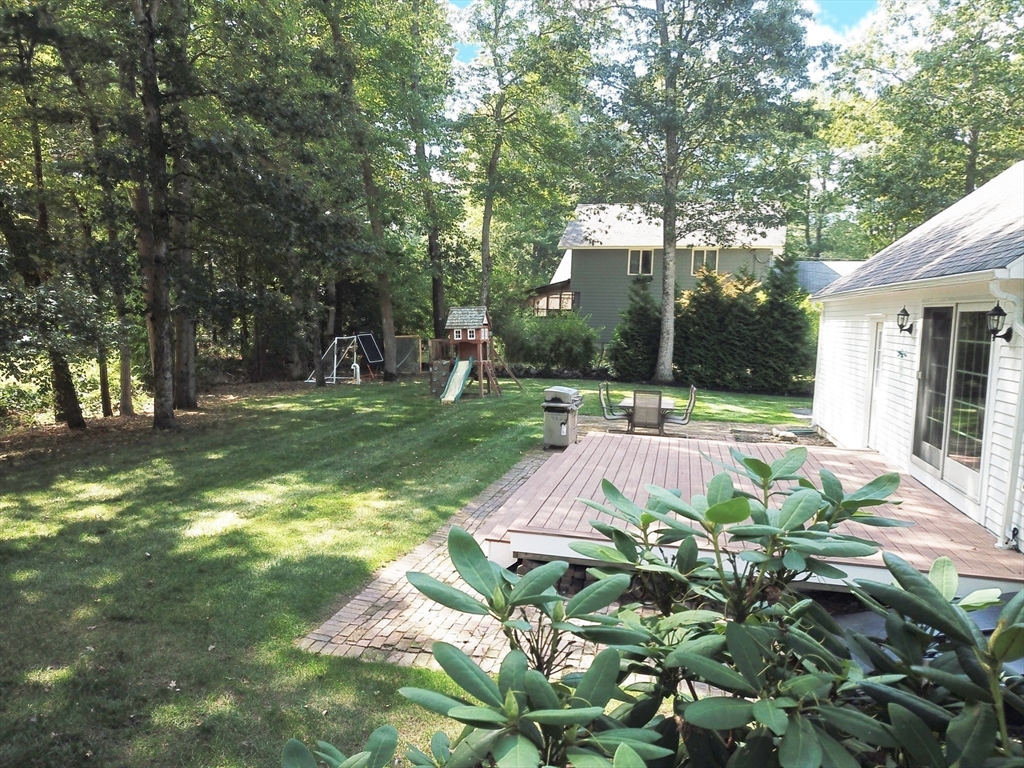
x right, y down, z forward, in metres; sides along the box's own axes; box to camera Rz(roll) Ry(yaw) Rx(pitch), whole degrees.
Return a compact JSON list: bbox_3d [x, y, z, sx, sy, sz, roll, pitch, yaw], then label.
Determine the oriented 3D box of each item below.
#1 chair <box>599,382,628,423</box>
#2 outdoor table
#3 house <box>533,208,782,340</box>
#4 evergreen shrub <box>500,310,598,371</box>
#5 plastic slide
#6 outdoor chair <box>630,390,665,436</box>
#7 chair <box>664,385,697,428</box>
[{"bbox_3d":[2.053,0.507,15.274,0.660,1.030,0.620,3,6,13],"label":"chair"},{"bbox_3d":[2.644,0.712,15.003,1.000,0.710,1.520,3,6,13],"label":"outdoor table"},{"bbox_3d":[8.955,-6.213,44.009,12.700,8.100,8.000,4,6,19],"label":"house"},{"bbox_3d":[1.471,-1.685,30.701,3.700,2.350,2.900,3,6,13],"label":"evergreen shrub"},{"bbox_3d":[-1.610,-0.131,22.737,0.460,1.220,2.050,3,6,10],"label":"plastic slide"},{"bbox_3d":[2.514,0.616,14.283,0.600,1.030,0.680,3,6,13],"label":"outdoor chair"},{"bbox_3d":[3.249,0.567,15.039,0.660,1.030,0.620,3,6,13],"label":"chair"}]

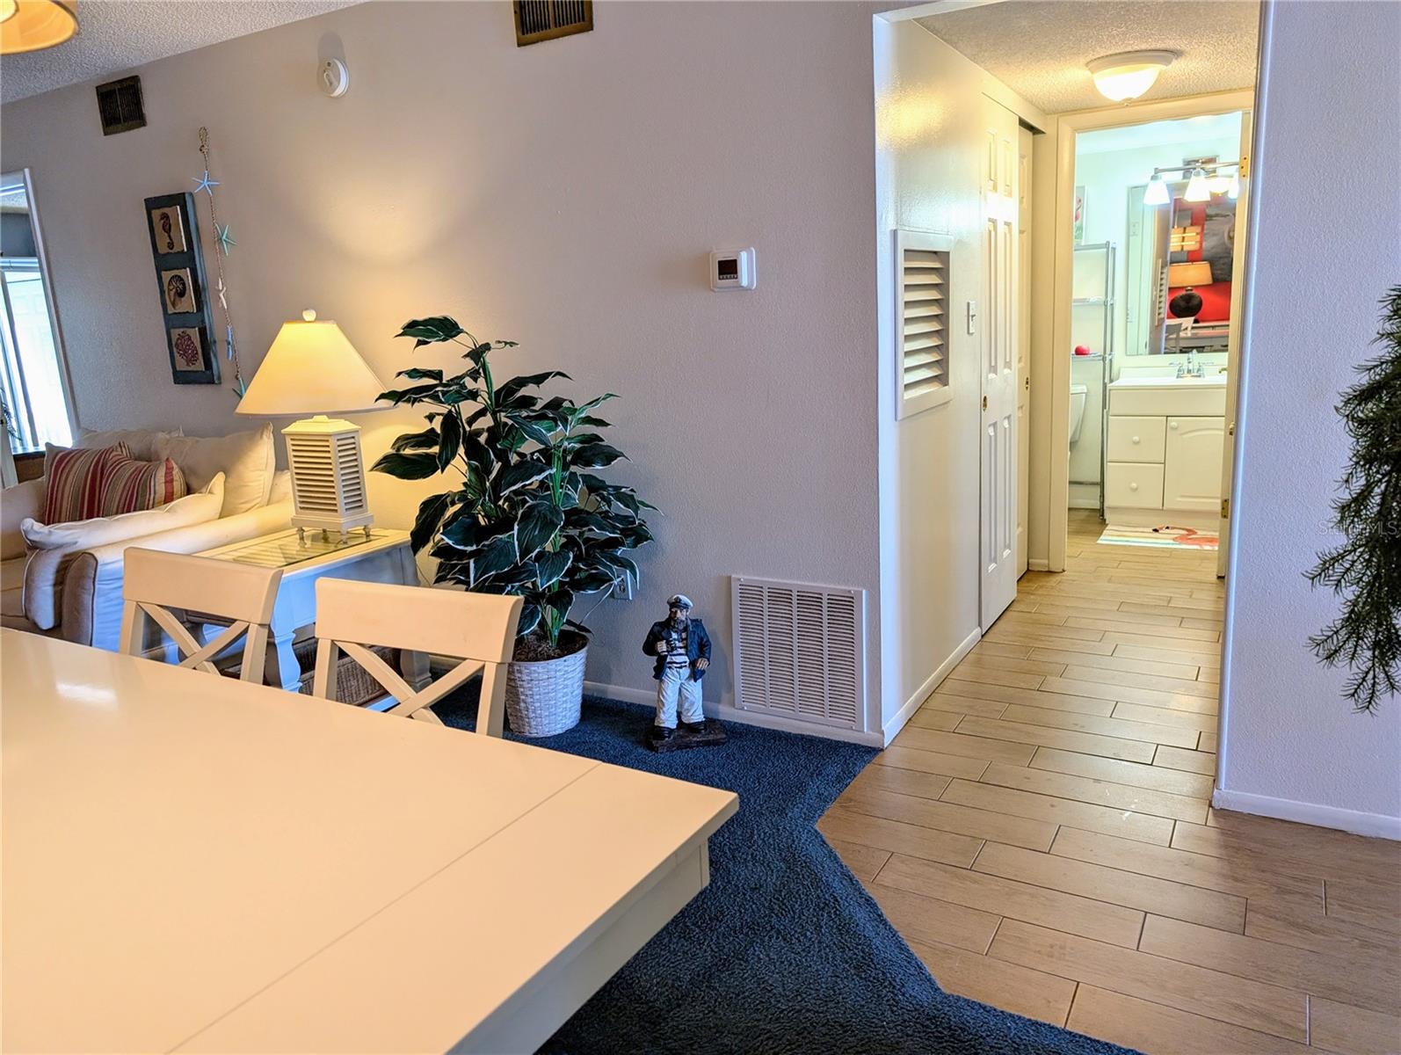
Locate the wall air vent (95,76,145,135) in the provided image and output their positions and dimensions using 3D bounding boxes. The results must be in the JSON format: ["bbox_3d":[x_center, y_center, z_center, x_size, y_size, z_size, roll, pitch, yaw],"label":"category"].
[{"bbox_3d":[-2.529,-1.834,4.243,0.324,0.204,0.020,4,14,30],"label":"wall air vent"}]

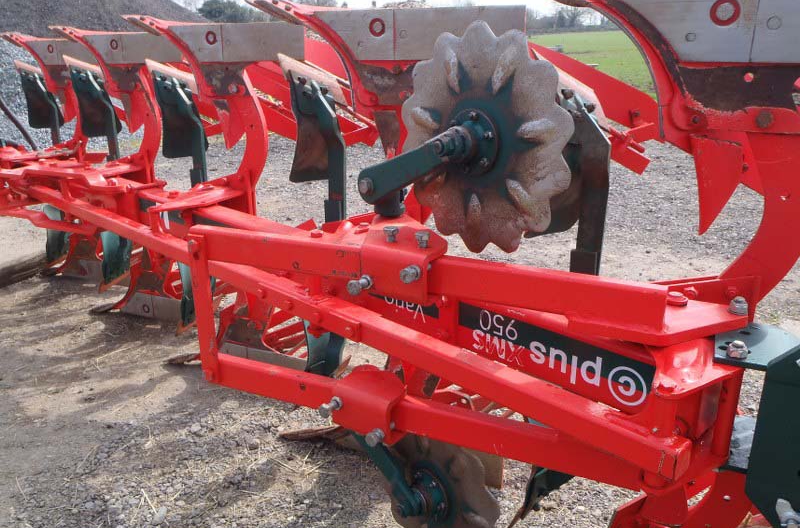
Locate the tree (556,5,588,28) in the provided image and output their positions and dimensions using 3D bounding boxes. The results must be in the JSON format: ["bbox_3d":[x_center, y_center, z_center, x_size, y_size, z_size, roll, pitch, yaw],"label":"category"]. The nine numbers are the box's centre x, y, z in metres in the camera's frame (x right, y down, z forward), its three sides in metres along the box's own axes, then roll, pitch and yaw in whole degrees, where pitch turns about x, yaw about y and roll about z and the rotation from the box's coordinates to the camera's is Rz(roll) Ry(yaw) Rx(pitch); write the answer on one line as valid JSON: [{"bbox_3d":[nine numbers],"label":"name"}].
[{"bbox_3d":[42.806,-62.333,163.359,8.000,6.830,8.000,4,21,13],"label":"tree"}]

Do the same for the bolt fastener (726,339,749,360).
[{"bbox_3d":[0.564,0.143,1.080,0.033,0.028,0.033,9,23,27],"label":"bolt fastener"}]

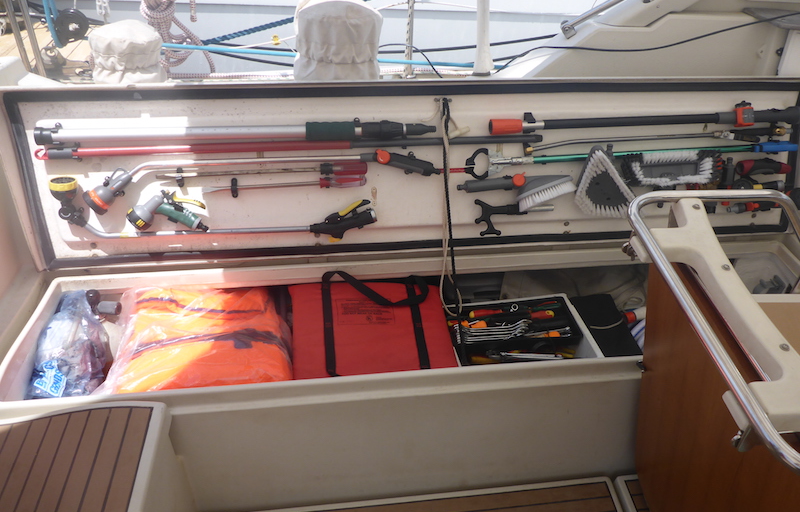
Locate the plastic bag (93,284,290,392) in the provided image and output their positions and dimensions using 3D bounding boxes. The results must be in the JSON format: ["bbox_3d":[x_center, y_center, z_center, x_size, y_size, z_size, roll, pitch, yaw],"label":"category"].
[{"bbox_3d":[-0.518,0.261,1.733,0.450,0.170,0.430,-3,32,-8],"label":"plastic bag"}]

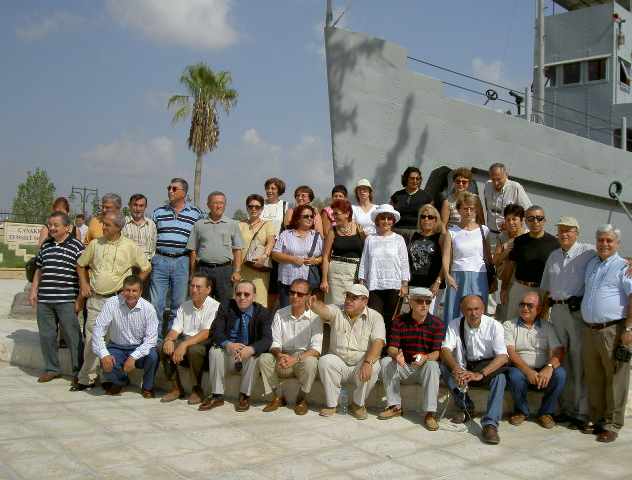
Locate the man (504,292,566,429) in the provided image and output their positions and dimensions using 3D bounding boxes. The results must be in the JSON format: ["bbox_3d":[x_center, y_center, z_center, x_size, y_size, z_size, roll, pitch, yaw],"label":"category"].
[{"bbox_3d":[1.936,1.020,6.386,0.560,1.093,0.780,2,1,12],"label":"man"}]

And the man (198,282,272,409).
[{"bbox_3d":[-0.727,0.920,6.595,0.580,1.100,0.700,1,1,3],"label":"man"}]

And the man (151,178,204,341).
[{"bbox_3d":[-1.444,0.255,7.520,0.550,1.780,0.380,1,1,-3],"label":"man"}]

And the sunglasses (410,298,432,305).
[{"bbox_3d":[0.922,0.537,6.300,0.145,0.045,0.140,1,1,-20],"label":"sunglasses"}]

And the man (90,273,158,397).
[{"bbox_3d":[-1.843,0.919,6.926,0.580,1.080,0.700,2,1,-3],"label":"man"}]

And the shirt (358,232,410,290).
[{"bbox_3d":[0.665,0.209,7.000,0.500,0.560,0.290,1,1,3],"label":"shirt"}]

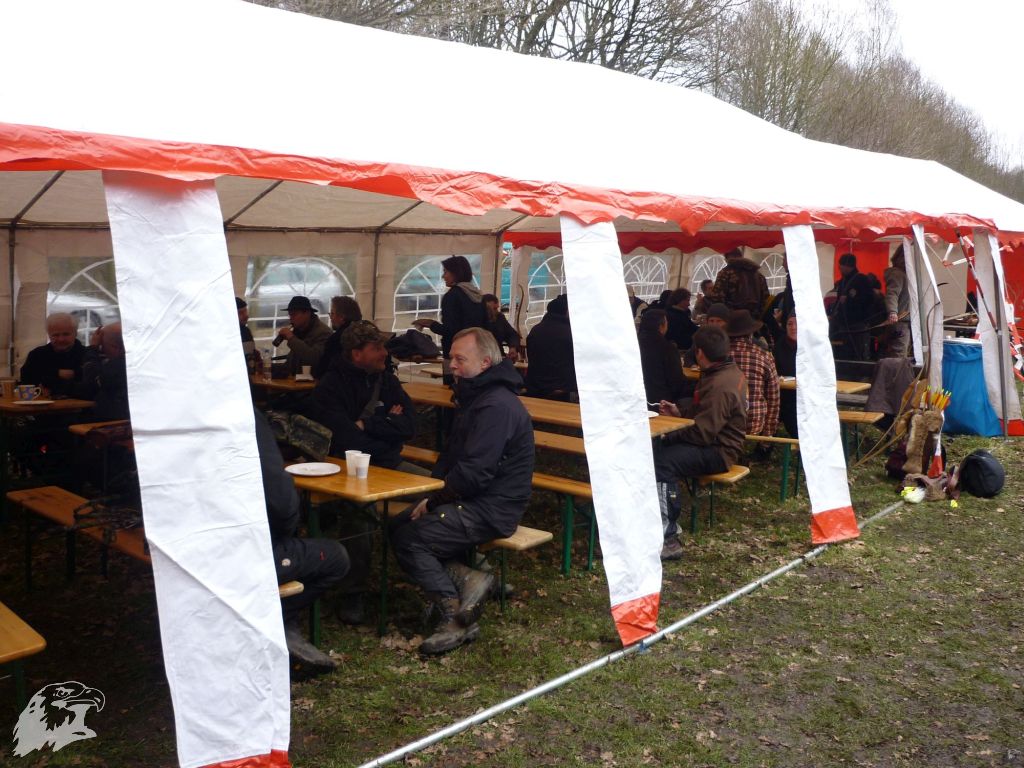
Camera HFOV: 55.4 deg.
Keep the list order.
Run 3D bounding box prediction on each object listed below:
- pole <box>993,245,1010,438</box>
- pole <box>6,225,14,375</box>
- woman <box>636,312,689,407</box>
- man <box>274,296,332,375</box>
[{"bbox_3d":[4.408,-0.457,8.905,0.045,1.900,0.045,-4,3,41],"label":"pole"},{"bbox_3d":[-4.129,-0.366,8.135,0.040,1.900,0.040,12,13,39],"label":"pole"},{"bbox_3d":[1.255,0.070,7.833,0.520,1.316,0.750,7,10,38],"label":"woman"},{"bbox_3d":[-1.891,-0.087,8.542,0.750,1.364,0.550,-4,9,-28],"label":"man"}]

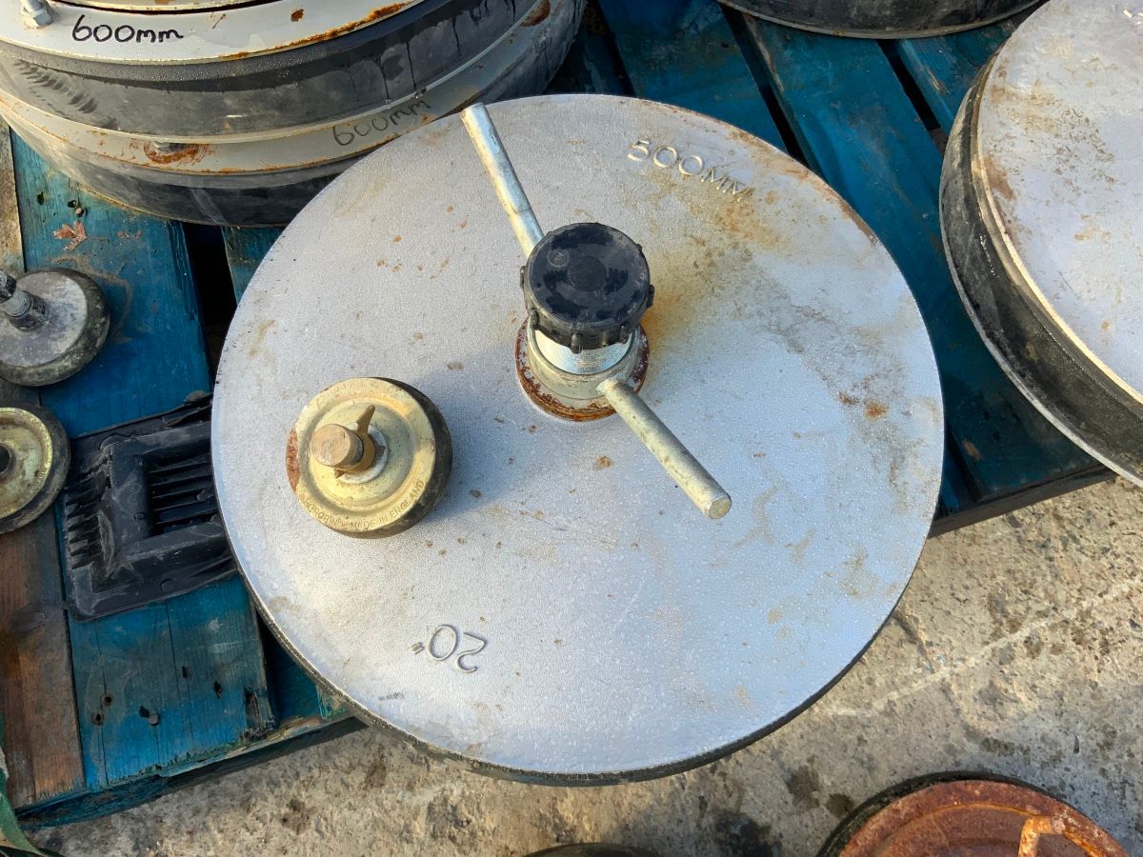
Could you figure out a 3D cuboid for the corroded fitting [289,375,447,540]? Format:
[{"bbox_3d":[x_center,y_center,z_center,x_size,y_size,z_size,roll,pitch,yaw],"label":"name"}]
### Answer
[{"bbox_3d":[-0.125,0.015,0.565,0.098,0.076,0.098,0,81,9],"label":"corroded fitting"}]

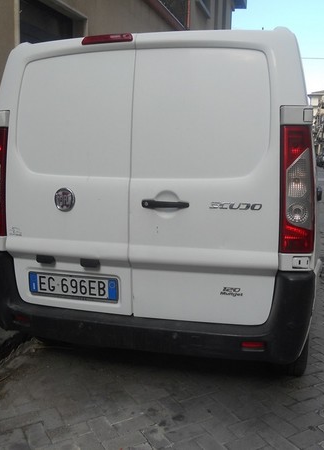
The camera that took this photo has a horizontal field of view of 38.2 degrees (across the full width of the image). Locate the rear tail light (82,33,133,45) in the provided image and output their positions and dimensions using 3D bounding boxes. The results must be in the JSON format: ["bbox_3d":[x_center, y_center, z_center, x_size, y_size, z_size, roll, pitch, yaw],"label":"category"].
[{"bbox_3d":[-0.273,-0.926,2.335,0.280,0.043,0.050,3,10,17],"label":"rear tail light"}]

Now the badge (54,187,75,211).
[{"bbox_3d":[-0.506,-0.127,2.436,0.120,0.122,0.018,3,10,17],"label":"badge"}]

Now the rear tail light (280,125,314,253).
[{"bbox_3d":[0.616,-0.158,2.126,0.168,0.585,0.110,3,10,17],"label":"rear tail light"}]

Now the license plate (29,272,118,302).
[{"bbox_3d":[-0.478,0.328,2.514,0.520,0.112,0.018,3,10,17],"label":"license plate"}]

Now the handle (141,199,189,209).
[{"bbox_3d":[0.016,-0.099,2.270,0.240,0.042,0.045,3,10,17],"label":"handle"}]

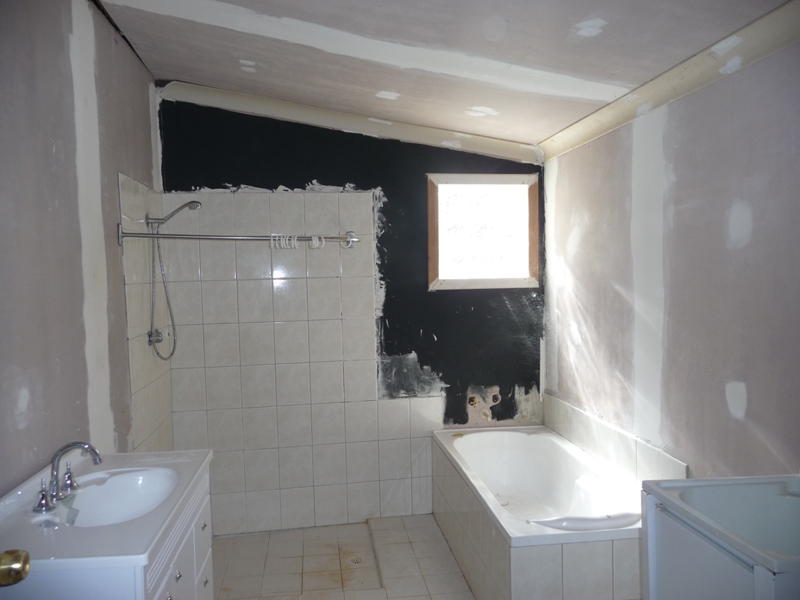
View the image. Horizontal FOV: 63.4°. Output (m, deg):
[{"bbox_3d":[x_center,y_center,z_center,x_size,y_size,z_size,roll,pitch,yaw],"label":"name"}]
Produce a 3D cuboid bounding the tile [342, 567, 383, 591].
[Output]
[{"bbox_3d":[-0.193,1.408,3.268,0.200,0.010,0.200,-2,3,-8],"label":"tile"}]

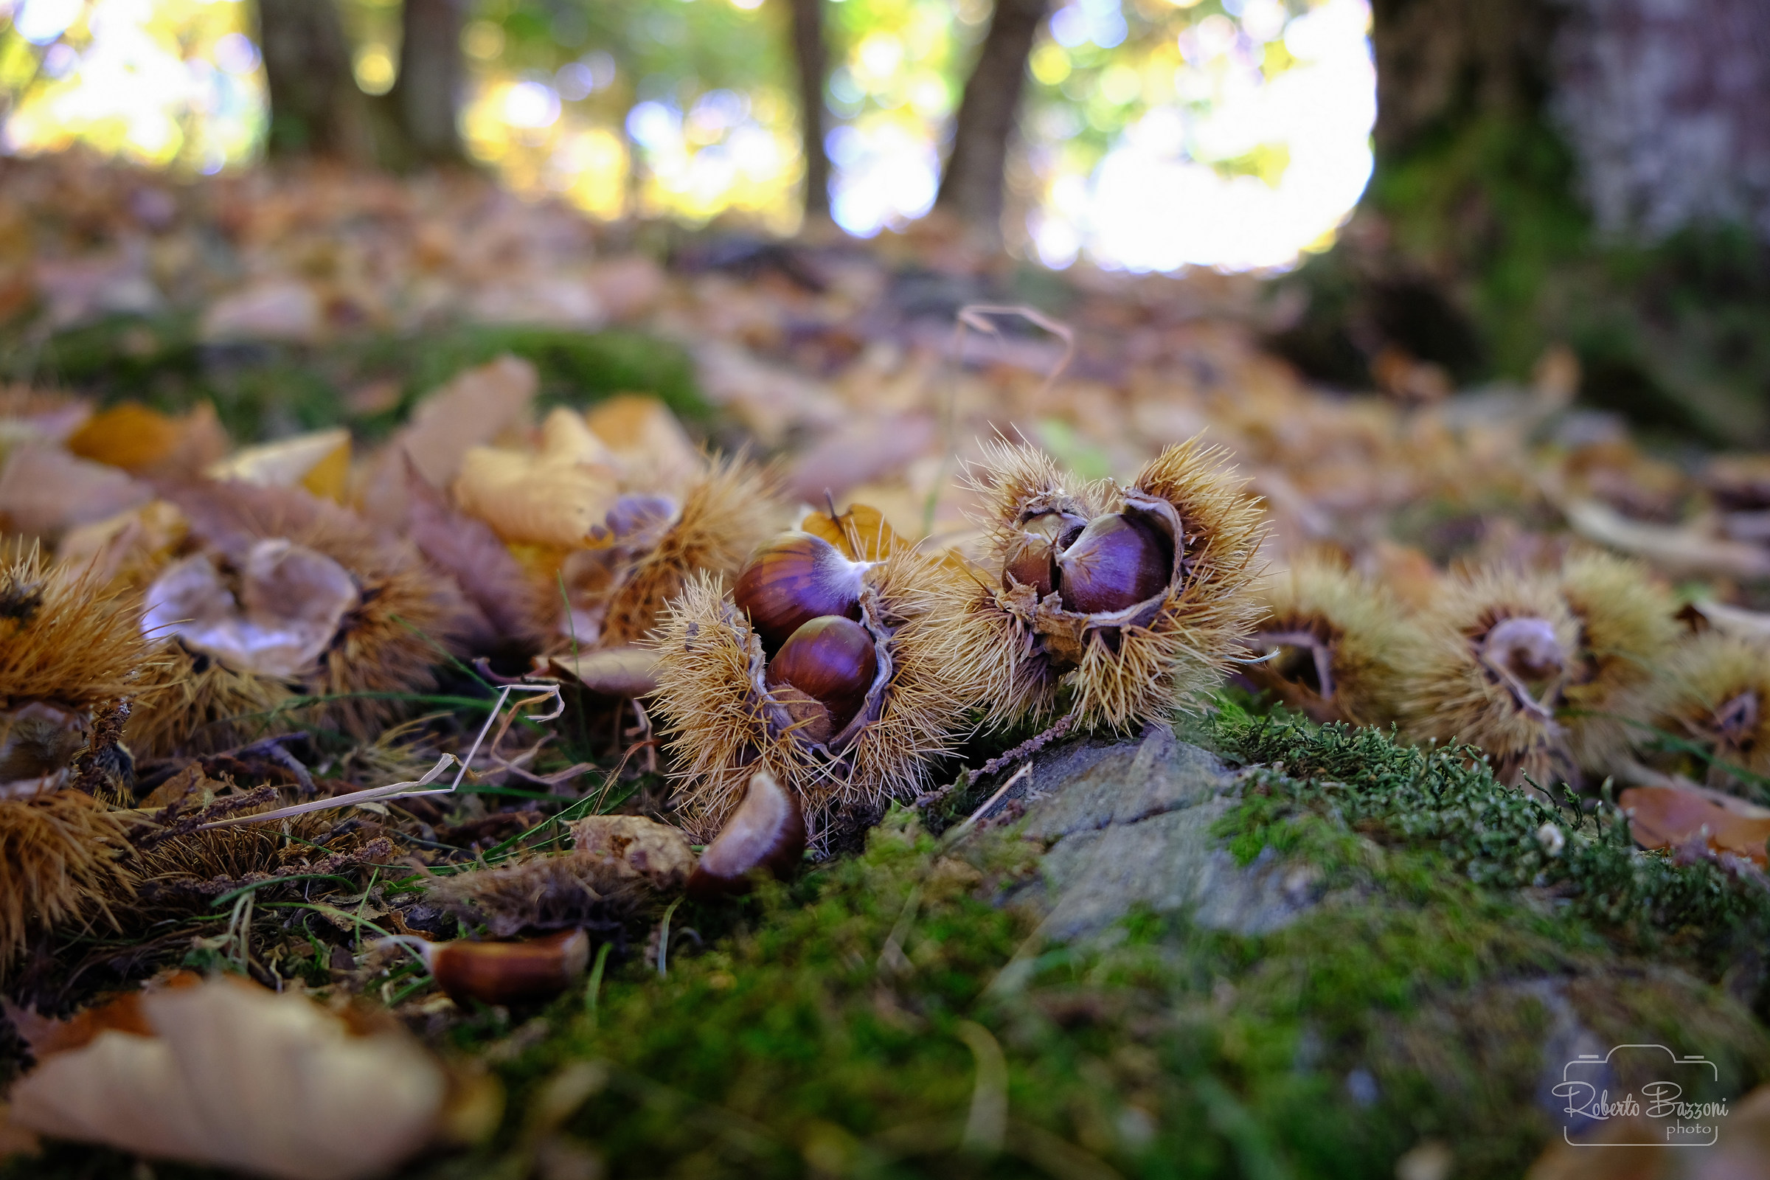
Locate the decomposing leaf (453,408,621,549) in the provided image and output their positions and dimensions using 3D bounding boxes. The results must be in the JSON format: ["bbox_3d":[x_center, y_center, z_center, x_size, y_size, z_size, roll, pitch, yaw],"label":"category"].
[{"bbox_3d":[-0.137,-0.044,0.520,0.066,0.053,0.042,0,12,0],"label":"decomposing leaf"}]

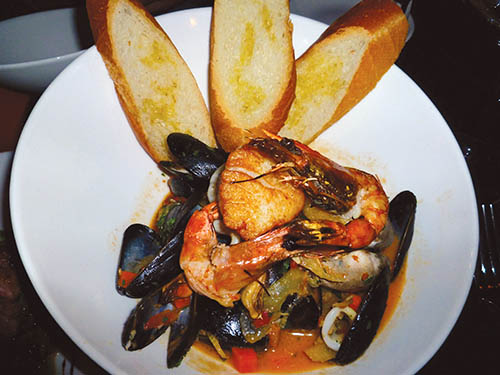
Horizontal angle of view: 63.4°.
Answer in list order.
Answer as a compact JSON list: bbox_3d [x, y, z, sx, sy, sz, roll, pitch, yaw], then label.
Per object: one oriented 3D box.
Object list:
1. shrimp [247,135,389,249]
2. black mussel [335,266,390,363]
[{"bbox_3d":[0.043,0.000,0.262,0.090,0.032,0.064,22,57,11],"label":"shrimp"},{"bbox_3d":[0.072,0.078,0.253,0.020,0.028,0.067,29,59,20],"label":"black mussel"}]

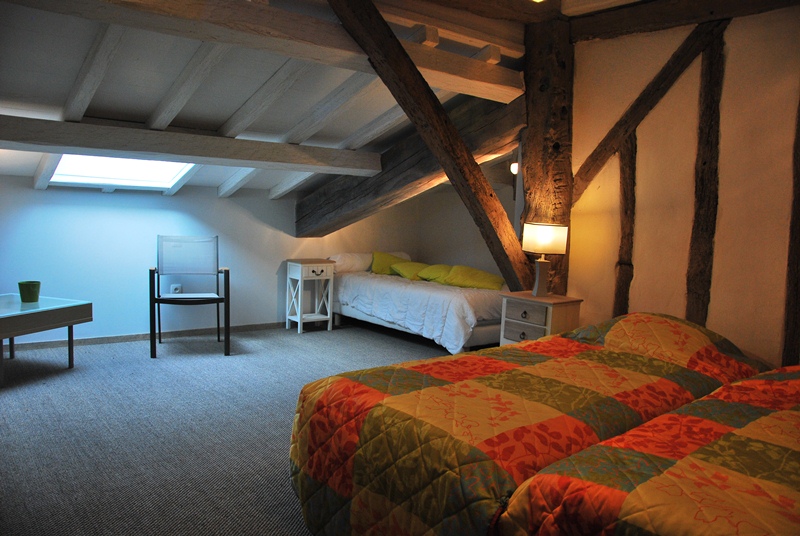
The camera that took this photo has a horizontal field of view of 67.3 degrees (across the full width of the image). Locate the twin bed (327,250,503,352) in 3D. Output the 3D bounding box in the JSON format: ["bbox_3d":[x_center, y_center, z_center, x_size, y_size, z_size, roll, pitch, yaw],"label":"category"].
[{"bbox_3d":[0.267,0.276,5.464,0.950,0.690,1.920,-2,6,-37],"label":"twin bed"}]

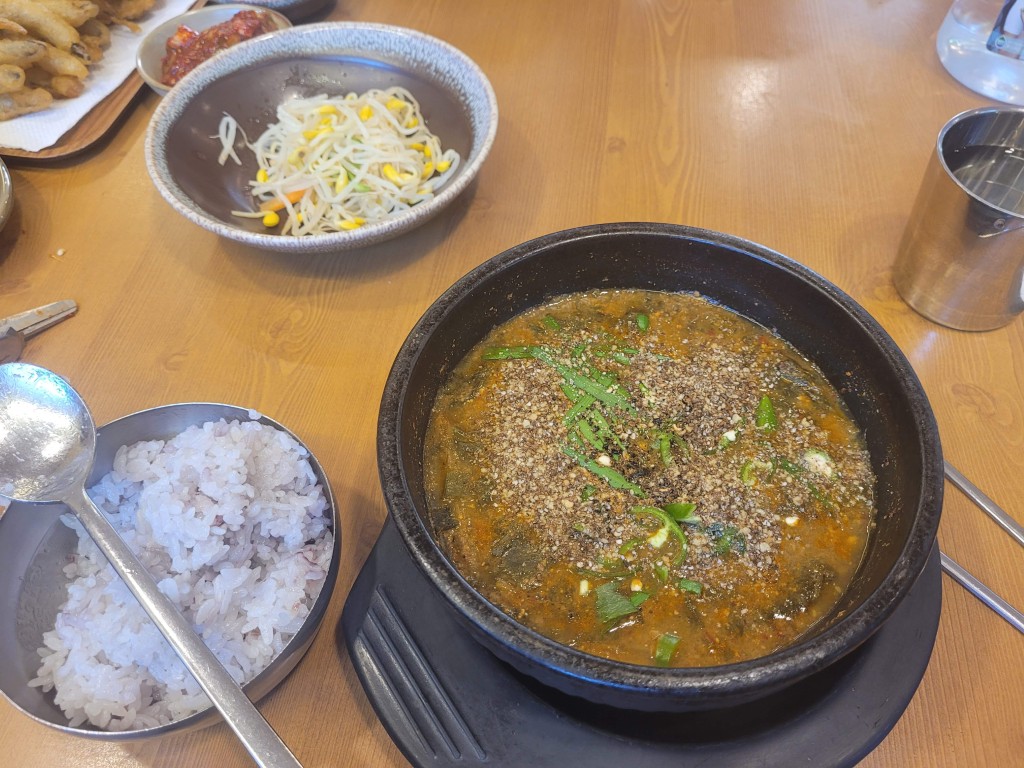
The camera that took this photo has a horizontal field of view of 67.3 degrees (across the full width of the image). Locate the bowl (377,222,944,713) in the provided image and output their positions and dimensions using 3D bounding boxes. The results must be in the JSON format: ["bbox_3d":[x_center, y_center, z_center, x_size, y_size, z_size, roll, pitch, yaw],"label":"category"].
[{"bbox_3d":[0.043,0.027,0.260,0.166,0.070,0.166,0,54,0],"label":"bowl"}]

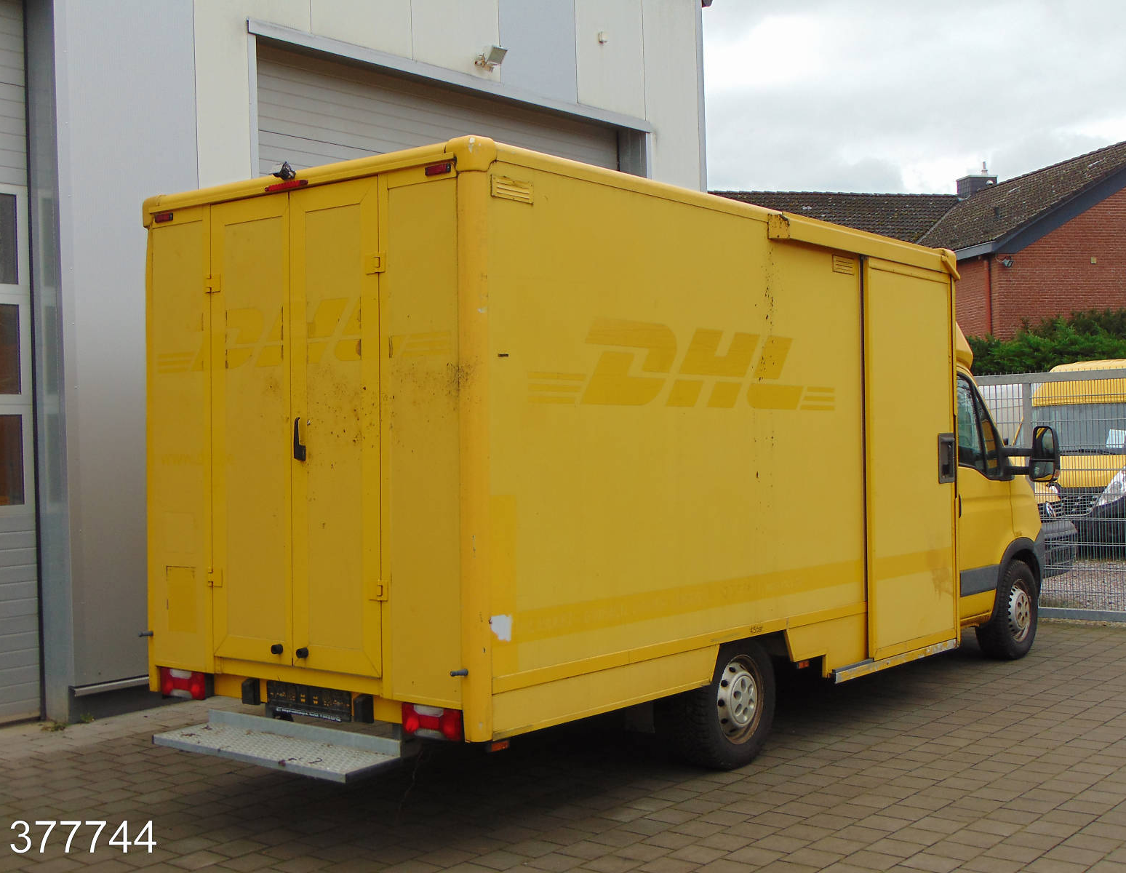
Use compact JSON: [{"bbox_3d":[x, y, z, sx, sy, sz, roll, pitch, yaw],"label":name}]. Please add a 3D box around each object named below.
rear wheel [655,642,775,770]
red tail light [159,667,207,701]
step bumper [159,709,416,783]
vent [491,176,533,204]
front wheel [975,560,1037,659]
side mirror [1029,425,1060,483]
[{"bbox_3d":[0.814,1.306,7.152,0.225,0.690,0.690,-1,0,38],"label":"rear wheel"},{"bbox_3d":[-1.722,1.135,6.513,0.325,0.122,0.070,-1,0,38],"label":"red tail light"},{"bbox_3d":[-1.209,1.280,5.899,1.210,0.107,0.320,-1,0,38],"label":"step bumper"},{"bbox_3d":[-0.192,-0.968,5.536,0.020,0.088,0.255,-1,0,38],"label":"vent"},{"bbox_3d":[3.160,1.225,10.081,0.225,0.690,0.690,-1,0,38],"label":"front wheel"},{"bbox_3d":[3.341,0.123,9.797,0.190,0.395,0.120,-1,0,38],"label":"side mirror"}]

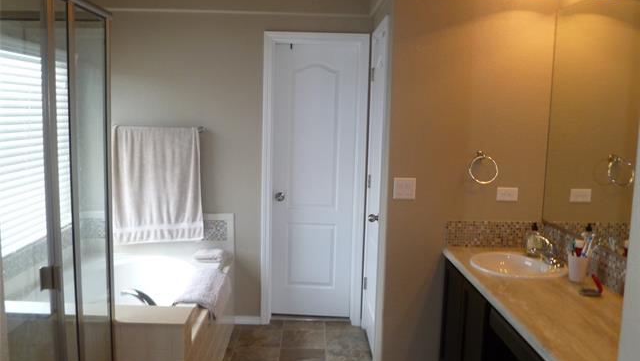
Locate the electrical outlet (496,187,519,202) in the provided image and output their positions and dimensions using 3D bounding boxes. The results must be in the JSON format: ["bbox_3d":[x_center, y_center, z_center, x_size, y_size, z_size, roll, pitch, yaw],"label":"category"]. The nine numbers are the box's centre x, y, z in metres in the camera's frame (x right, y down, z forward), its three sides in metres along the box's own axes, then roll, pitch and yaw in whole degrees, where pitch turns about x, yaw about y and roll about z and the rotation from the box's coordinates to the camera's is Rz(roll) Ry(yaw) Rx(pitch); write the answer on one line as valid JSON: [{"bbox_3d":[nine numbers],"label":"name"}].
[{"bbox_3d":[1.043,0.080,2.868,0.115,0.073,0.010,1,7,-1],"label":"electrical outlet"}]

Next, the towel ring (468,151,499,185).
[{"bbox_3d":[0.886,-0.070,2.807,0.158,0.178,0.070,1,7,-1],"label":"towel ring"}]

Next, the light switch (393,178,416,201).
[{"bbox_3d":[0.463,0.045,2.819,0.117,0.115,0.012,1,7,-1],"label":"light switch"}]

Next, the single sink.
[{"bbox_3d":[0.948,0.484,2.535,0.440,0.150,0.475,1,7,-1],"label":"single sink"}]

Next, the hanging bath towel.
[{"bbox_3d":[-1.125,0.044,3.587,0.635,0.820,0.090,1,7,-1],"label":"hanging bath towel"}]

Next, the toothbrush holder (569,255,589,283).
[{"bbox_3d":[1.169,0.392,2.342,0.087,0.117,0.087,1,7,-1],"label":"toothbrush holder"}]

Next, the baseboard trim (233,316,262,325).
[{"bbox_3d":[-0.528,1.025,3.802,0.198,0.062,0.014,1,7,-1],"label":"baseboard trim"}]

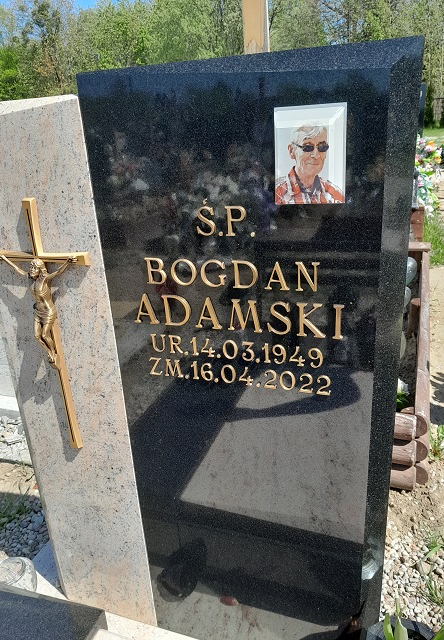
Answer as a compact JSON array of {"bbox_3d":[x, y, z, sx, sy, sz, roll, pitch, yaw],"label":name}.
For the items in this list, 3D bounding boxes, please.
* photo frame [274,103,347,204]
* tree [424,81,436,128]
[{"bbox_3d":[0.109,-0.204,0.622,0.089,0.118,0.010,4,22,19],"label":"photo frame"},{"bbox_3d":[12.101,-12.461,29.000,0.780,2.450,0.780,5,24,22],"label":"tree"}]

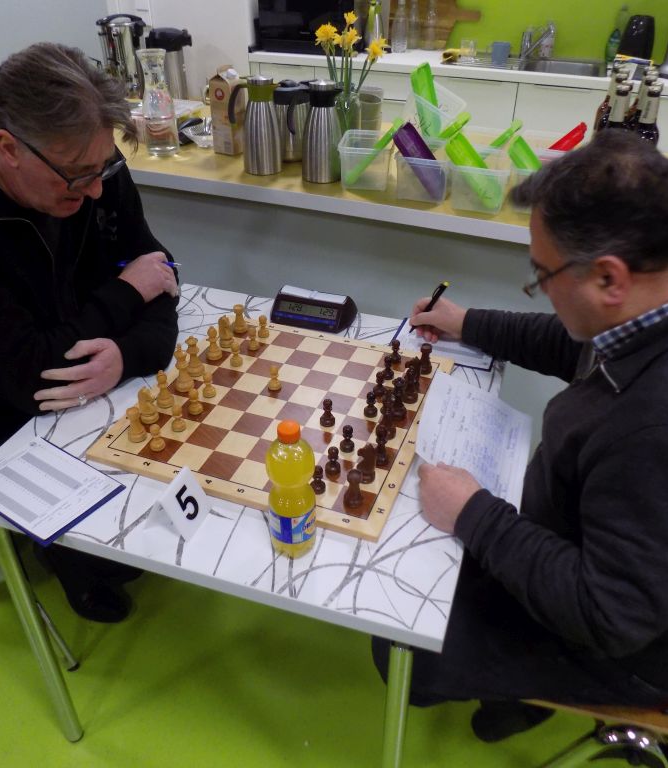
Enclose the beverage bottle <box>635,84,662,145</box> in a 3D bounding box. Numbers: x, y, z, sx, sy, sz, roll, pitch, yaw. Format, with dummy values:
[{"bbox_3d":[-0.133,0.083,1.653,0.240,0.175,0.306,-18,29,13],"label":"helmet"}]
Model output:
[{"bbox_3d":[0.798,-0.633,1.770,0.067,0.258,0.067,15,37,19],"label":"beverage bottle"}]

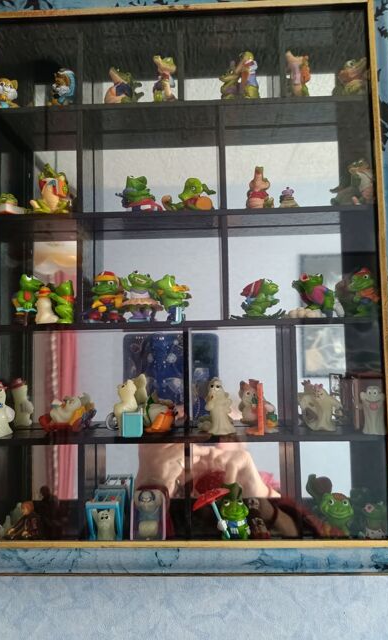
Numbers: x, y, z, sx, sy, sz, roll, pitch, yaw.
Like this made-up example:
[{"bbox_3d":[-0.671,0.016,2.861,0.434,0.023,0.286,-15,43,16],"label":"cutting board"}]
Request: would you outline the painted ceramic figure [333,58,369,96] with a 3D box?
[{"bbox_3d":[0.123,-0.187,0.347,0.024,0.036,0.020,-3,-4,24],"label":"painted ceramic figure"}]

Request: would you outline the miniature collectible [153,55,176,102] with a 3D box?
[{"bbox_3d":[-0.025,-0.189,0.357,0.019,0.043,0.023,-4,-5,37],"label":"miniature collectible"}]

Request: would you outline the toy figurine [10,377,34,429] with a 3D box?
[{"bbox_3d":[-0.154,0.073,0.398,0.020,0.042,0.018,-2,-4,12],"label":"toy figurine"}]

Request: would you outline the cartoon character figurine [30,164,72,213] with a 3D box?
[{"bbox_3d":[-0.110,-0.100,0.346,0.030,0.041,0.024,-1,-4,2],"label":"cartoon character figurine"}]

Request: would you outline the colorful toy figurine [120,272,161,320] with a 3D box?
[{"bbox_3d":[-0.041,-0.017,0.348,0.032,0.040,0.026,-1,-4,-6],"label":"colorful toy figurine"}]

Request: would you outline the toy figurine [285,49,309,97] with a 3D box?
[{"bbox_3d":[0.080,-0.190,0.353,0.023,0.042,0.019,3,-5,-43],"label":"toy figurine"}]

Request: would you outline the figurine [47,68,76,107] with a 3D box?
[{"bbox_3d":[-0.103,-0.179,0.345,0.020,0.033,0.019,1,-4,-29],"label":"figurine"}]

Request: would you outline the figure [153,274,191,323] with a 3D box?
[{"bbox_3d":[-0.016,-0.015,0.338,0.028,0.037,0.022,-1,-4,5],"label":"figure"}]

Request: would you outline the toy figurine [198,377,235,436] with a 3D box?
[{"bbox_3d":[0.019,0.064,0.330,0.024,0.041,0.022,-2,-4,19],"label":"toy figurine"}]

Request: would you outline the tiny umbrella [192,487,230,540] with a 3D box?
[{"bbox_3d":[0.018,0.145,0.333,0.031,0.041,0.031,-27,-4,0],"label":"tiny umbrella"}]

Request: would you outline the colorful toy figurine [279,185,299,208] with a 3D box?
[{"bbox_3d":[0.073,-0.092,0.341,0.016,0.021,0.015,-2,-4,13],"label":"colorful toy figurine"}]

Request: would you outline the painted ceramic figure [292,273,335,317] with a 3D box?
[{"bbox_3d":[0.090,-0.019,0.335,0.029,0.035,0.020,0,-4,-15],"label":"painted ceramic figure"}]

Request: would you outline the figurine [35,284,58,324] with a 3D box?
[{"bbox_3d":[-0.113,-0.011,0.341,0.016,0.030,0.016,-3,-4,22],"label":"figurine"}]

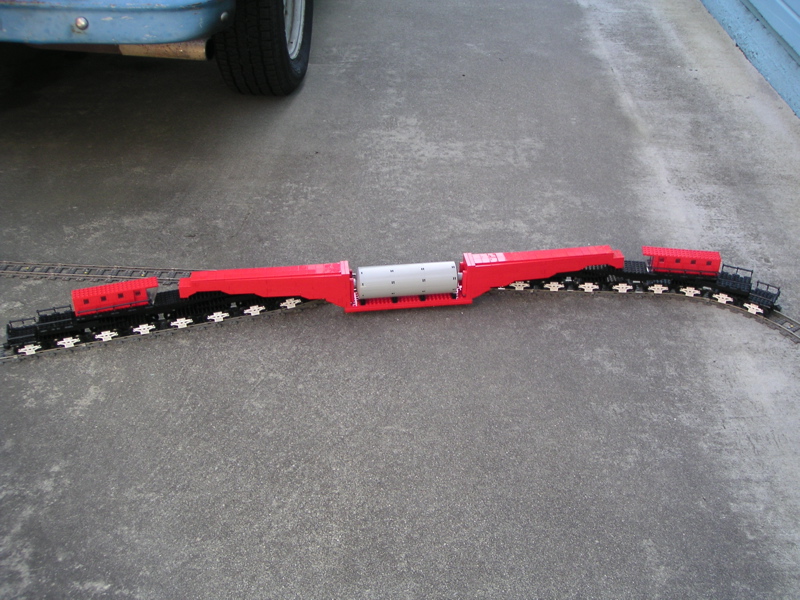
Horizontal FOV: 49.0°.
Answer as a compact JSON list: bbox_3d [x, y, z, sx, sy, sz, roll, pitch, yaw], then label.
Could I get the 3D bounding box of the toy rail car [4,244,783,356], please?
[{"bbox_3d":[0.006,-0.017,1.737,1.530,0.107,0.180,-3,36,-5],"label":"toy rail car"}]

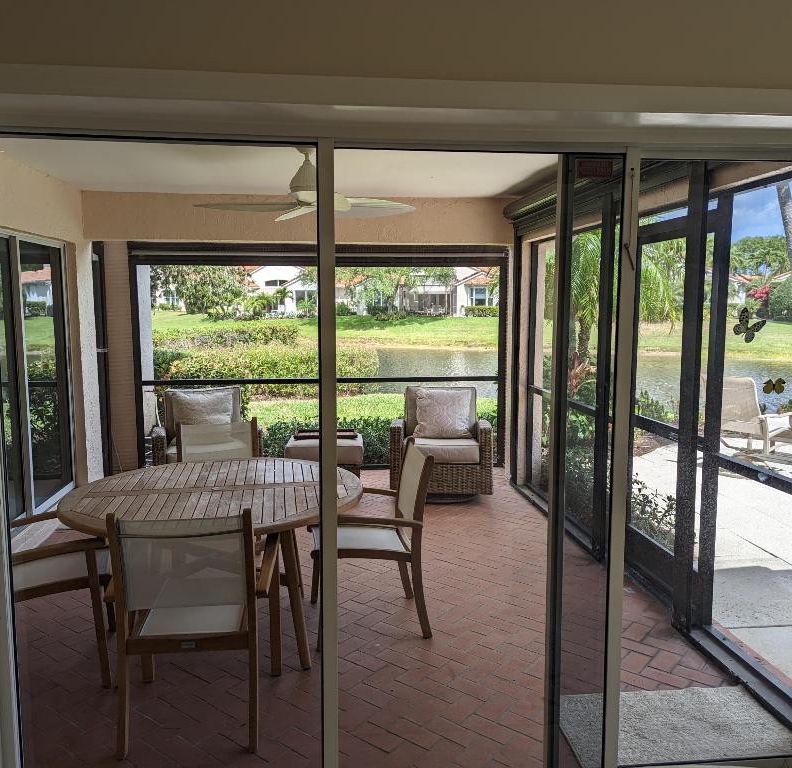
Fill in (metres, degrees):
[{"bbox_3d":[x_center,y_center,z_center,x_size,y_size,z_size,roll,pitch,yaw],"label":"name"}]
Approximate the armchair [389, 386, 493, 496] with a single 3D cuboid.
[{"bbox_3d":[0.396,0.503,6.126,0.820,0.900,0.860,1,6,6],"label":"armchair"}]

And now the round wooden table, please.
[{"bbox_3d":[-0.850,0.877,3.458,1.400,0.733,1.400,0,6,0],"label":"round wooden table"}]

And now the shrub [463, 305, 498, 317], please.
[{"bbox_3d":[8.136,-6.906,67.000,3.400,1.100,1.300,1,6,7],"label":"shrub"}]

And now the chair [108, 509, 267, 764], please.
[{"bbox_3d":[-0.777,0.863,2.792,0.580,0.905,0.600,-1,6,-6],"label":"chair"}]

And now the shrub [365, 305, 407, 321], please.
[{"bbox_3d":[-0.845,-6.360,63.000,3.600,1.400,2.000,0,6,-1],"label":"shrub"}]

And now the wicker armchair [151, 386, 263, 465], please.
[{"bbox_3d":[-1.552,0.537,5.819,0.820,0.900,0.860,-2,6,-15],"label":"wicker armchair"}]

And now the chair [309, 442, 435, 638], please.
[{"bbox_3d":[-0.147,0.773,3.624,0.600,0.905,0.580,-1,6,-10],"label":"chair"}]

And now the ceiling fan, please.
[{"bbox_3d":[-0.593,-1.307,4.347,1.450,0.480,1.450,-1,6,-6],"label":"ceiling fan"}]

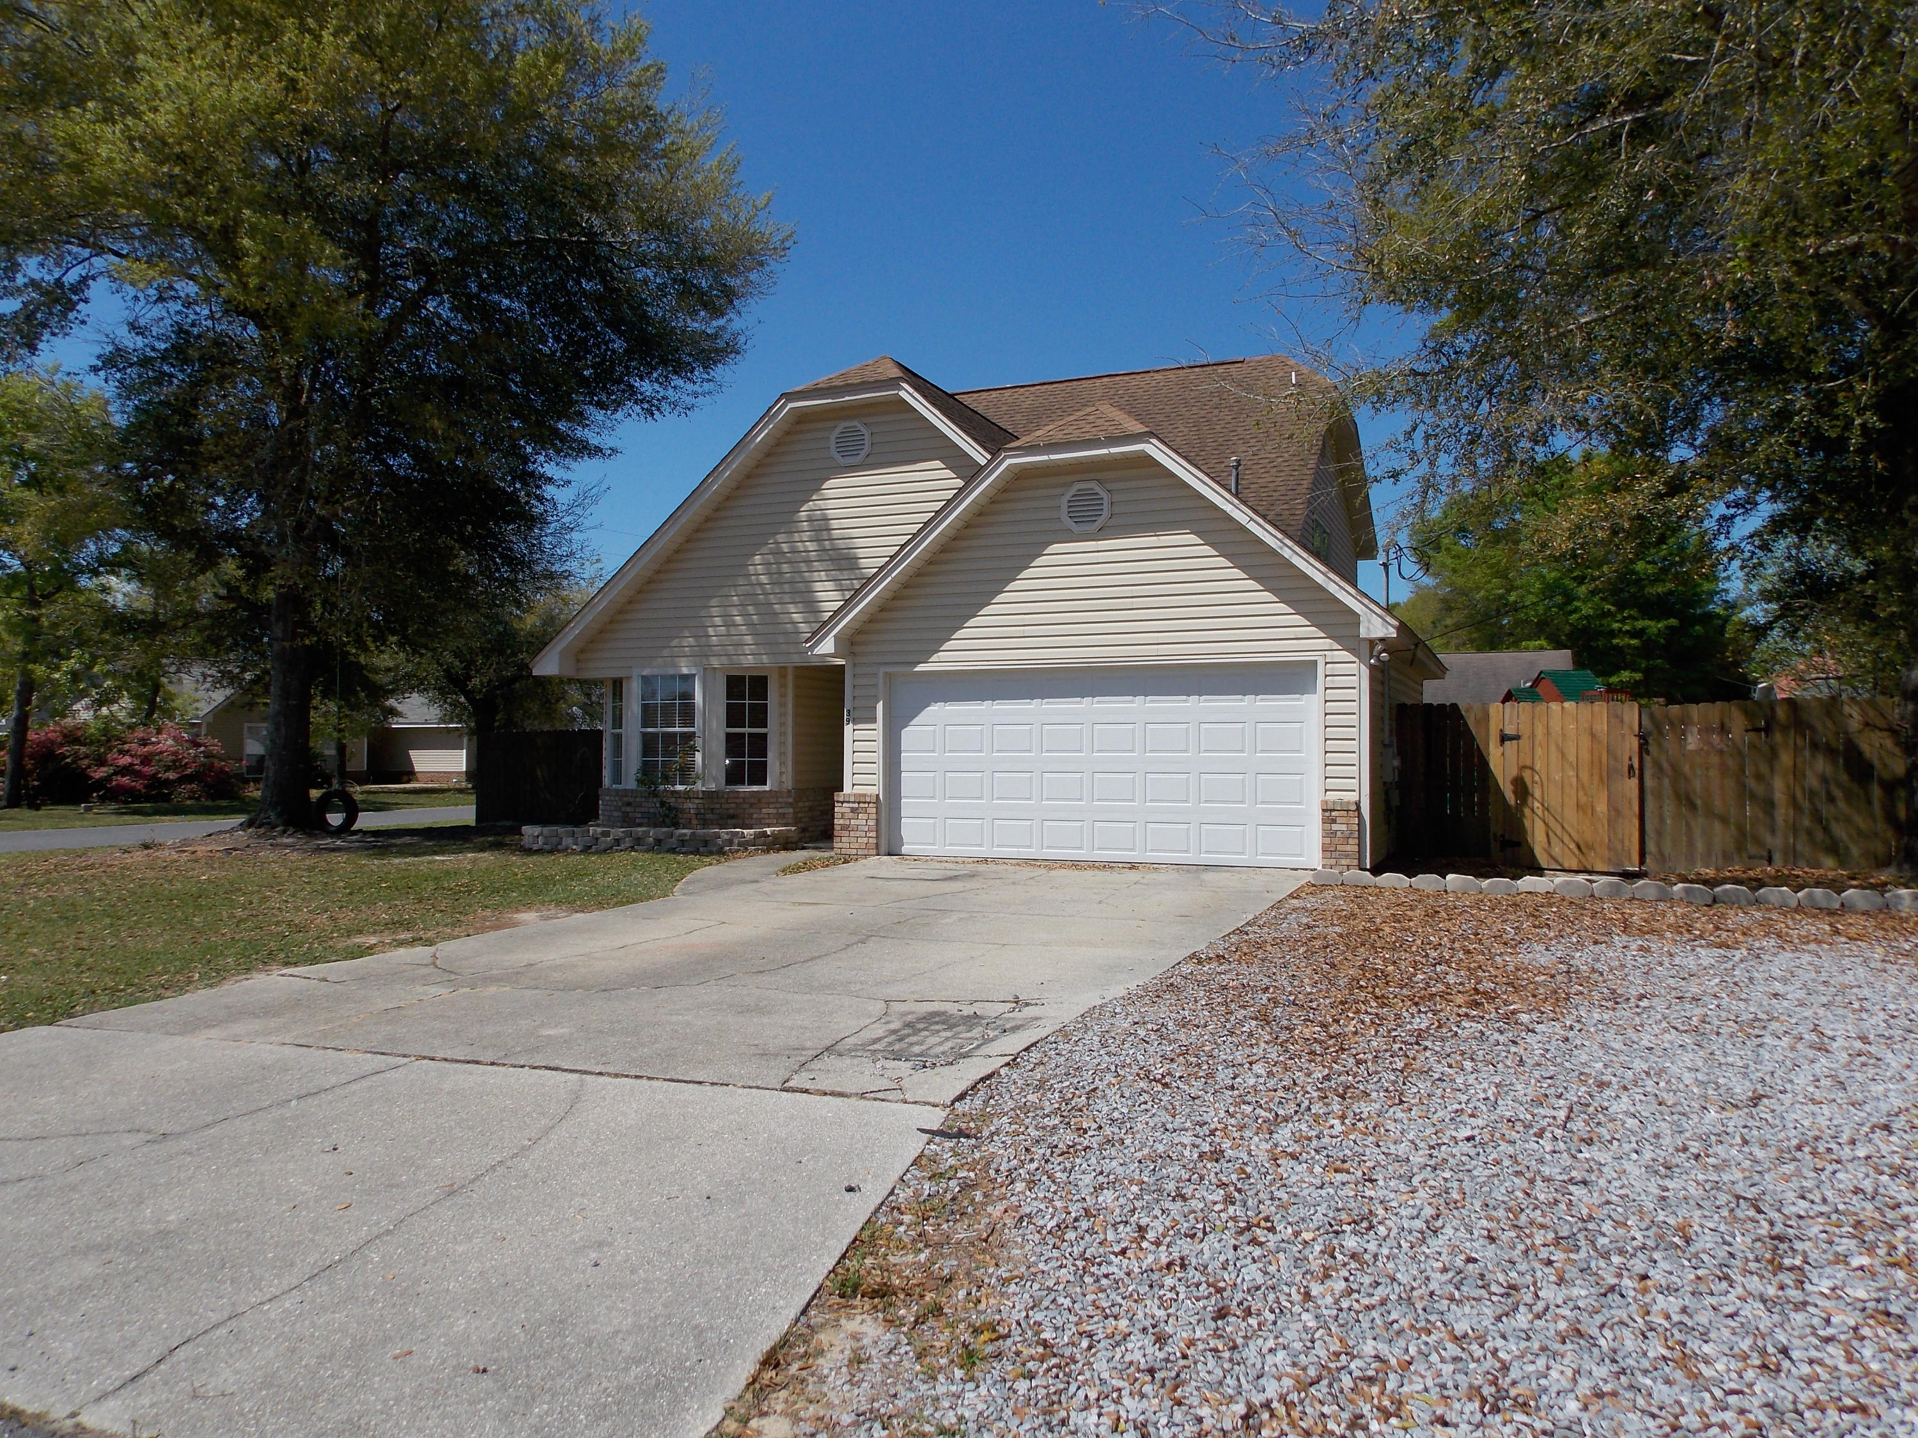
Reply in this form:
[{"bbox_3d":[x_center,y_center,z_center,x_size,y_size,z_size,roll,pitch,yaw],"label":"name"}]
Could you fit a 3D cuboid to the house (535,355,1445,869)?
[{"bbox_3d":[1.473,-2.203,21.497,12.000,8.050,13.400,-1,-2,23],"label":"house"}]

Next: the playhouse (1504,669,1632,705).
[{"bbox_3d":[13.250,0.527,29.000,2.800,3.200,2.200,1,-2,-17],"label":"playhouse"}]

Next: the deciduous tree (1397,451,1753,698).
[{"bbox_3d":[20.662,-3.107,45.000,11.800,11.700,11.300,-1,-2,24],"label":"deciduous tree"}]

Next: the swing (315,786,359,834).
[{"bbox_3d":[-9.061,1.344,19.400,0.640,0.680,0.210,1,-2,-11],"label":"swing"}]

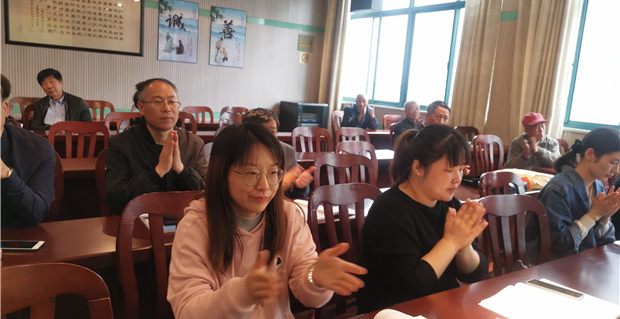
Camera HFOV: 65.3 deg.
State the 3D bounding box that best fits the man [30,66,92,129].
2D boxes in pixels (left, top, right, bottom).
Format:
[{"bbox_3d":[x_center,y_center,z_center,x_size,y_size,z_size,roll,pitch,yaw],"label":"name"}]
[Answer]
[{"bbox_3d":[-2.360,-0.190,4.647,0.550,1.310,0.750,0,10,-27],"label":"man"}]

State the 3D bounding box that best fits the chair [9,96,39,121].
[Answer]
[{"bbox_3d":[-3.225,-0.225,5.622,0.460,0.950,0.520,-2,11,-35],"label":"chair"}]

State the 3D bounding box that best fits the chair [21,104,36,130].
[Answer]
[{"bbox_3d":[-2.563,-0.036,4.805,0.450,0.970,0.520,-2,11,-34],"label":"chair"}]

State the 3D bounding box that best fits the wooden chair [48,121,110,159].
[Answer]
[{"bbox_3d":[-1.647,0.224,3.575,0.450,0.955,0.520,-2,11,-35],"label":"wooden chair"}]

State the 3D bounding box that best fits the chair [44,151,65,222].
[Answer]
[{"bbox_3d":[-1.427,0.429,2.391,0.450,0.955,0.520,-2,11,-35],"label":"chair"}]

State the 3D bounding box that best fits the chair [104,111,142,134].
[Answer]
[{"bbox_3d":[-1.631,0.074,4.511,0.450,0.970,0.520,-2,11,-34],"label":"chair"}]

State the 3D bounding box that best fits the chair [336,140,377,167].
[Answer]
[{"bbox_3d":[0.455,0.366,3.624,0.460,0.950,0.520,-2,11,-35],"label":"chair"}]

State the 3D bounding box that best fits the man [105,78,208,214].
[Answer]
[{"bbox_3d":[-0.754,0.278,2.410,0.520,1.330,0.680,-2,11,-34],"label":"man"}]

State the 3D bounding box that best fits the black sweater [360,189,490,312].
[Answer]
[{"bbox_3d":[0.436,0.405,1.866,0.480,0.550,0.420,-4,12,-42],"label":"black sweater"}]

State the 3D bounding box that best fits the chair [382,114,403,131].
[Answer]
[{"bbox_3d":[1.422,-0.160,7.318,0.450,0.970,0.520,-2,11,-34],"label":"chair"}]

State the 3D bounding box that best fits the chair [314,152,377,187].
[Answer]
[{"bbox_3d":[0.332,0.487,2.748,0.460,0.970,0.520,-1,10,-29],"label":"chair"}]

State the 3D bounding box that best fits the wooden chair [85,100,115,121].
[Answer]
[{"bbox_3d":[-2.564,-0.231,5.918,0.450,0.955,0.520,-2,11,-35],"label":"wooden chair"}]

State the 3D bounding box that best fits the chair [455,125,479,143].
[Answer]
[{"bbox_3d":[2.115,0.098,6.016,0.450,0.955,0.520,-2,11,-35],"label":"chair"}]

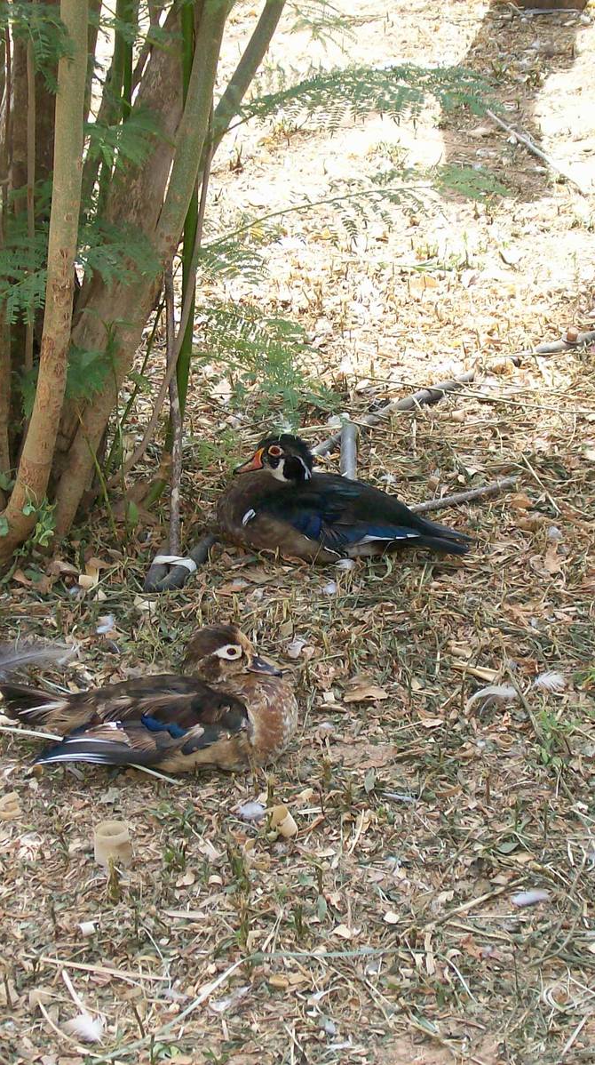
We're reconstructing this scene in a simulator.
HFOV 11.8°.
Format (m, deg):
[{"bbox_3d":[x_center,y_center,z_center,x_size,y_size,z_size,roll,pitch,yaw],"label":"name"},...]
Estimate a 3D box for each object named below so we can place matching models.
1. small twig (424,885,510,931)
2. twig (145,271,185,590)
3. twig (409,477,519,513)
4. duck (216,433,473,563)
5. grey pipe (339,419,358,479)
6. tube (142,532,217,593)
[{"bbox_3d":[0.184,0.406,3.116,0.136,0.009,0.010,-19,28,-41],"label":"small twig"},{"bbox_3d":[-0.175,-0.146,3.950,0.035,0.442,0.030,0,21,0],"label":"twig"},{"bbox_3d":[0.250,-0.057,4.312,0.215,0.016,0.018,-16,26,-36],"label":"twig"},{"bbox_3d":[0.071,-0.063,4.102,0.365,0.178,0.160,2,21,6],"label":"duck"},{"bbox_3d":[0.077,-0.112,4.310,0.024,0.125,0.024,0,19,0],"label":"grey pipe"},{"bbox_3d":[-0.167,0.034,4.037,0.065,0.042,0.150,9,23,22],"label":"tube"}]

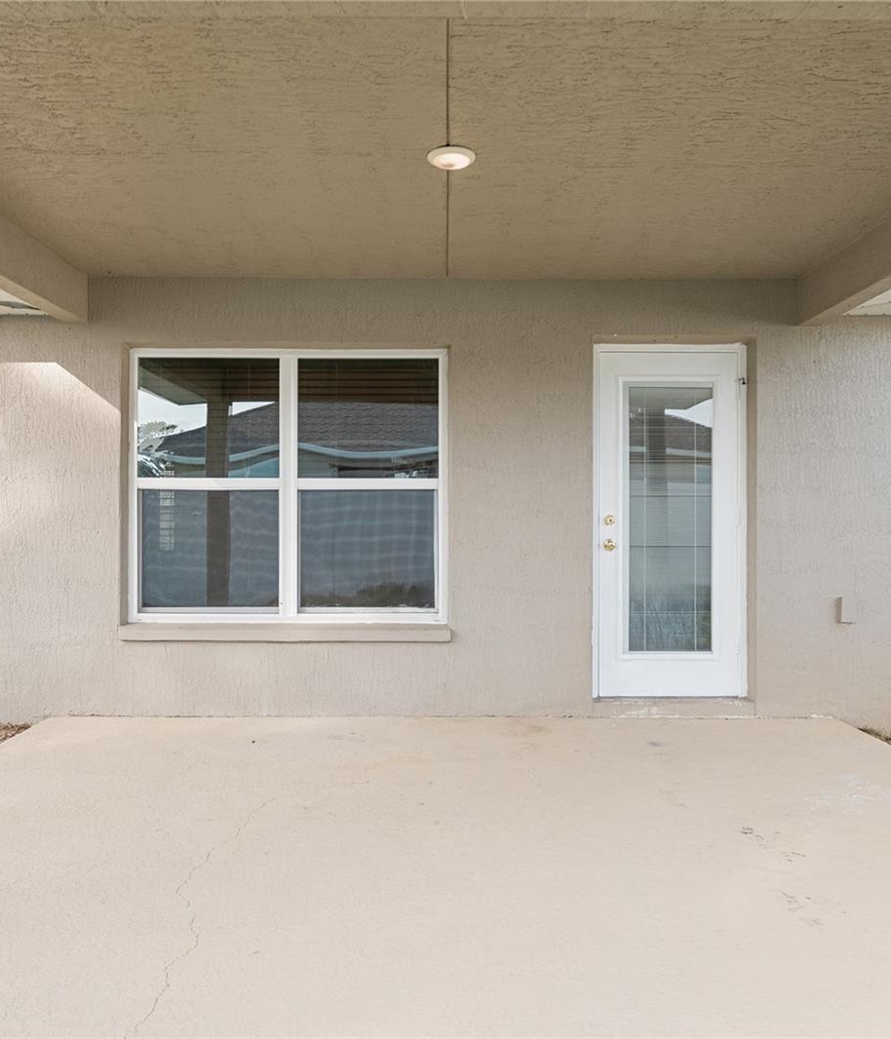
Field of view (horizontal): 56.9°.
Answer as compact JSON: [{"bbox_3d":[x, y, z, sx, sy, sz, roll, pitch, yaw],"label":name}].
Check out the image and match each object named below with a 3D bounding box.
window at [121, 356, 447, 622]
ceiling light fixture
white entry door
[{"bbox_3d":[-0.912,-0.194,4.790,1.840,1.590,0.100,0,0,-1],"label":"window"},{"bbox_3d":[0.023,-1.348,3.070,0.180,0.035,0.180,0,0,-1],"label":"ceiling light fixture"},{"bbox_3d":[1.320,0.014,4.840,0.895,2.060,0.090,0,0,-1],"label":"white entry door"}]

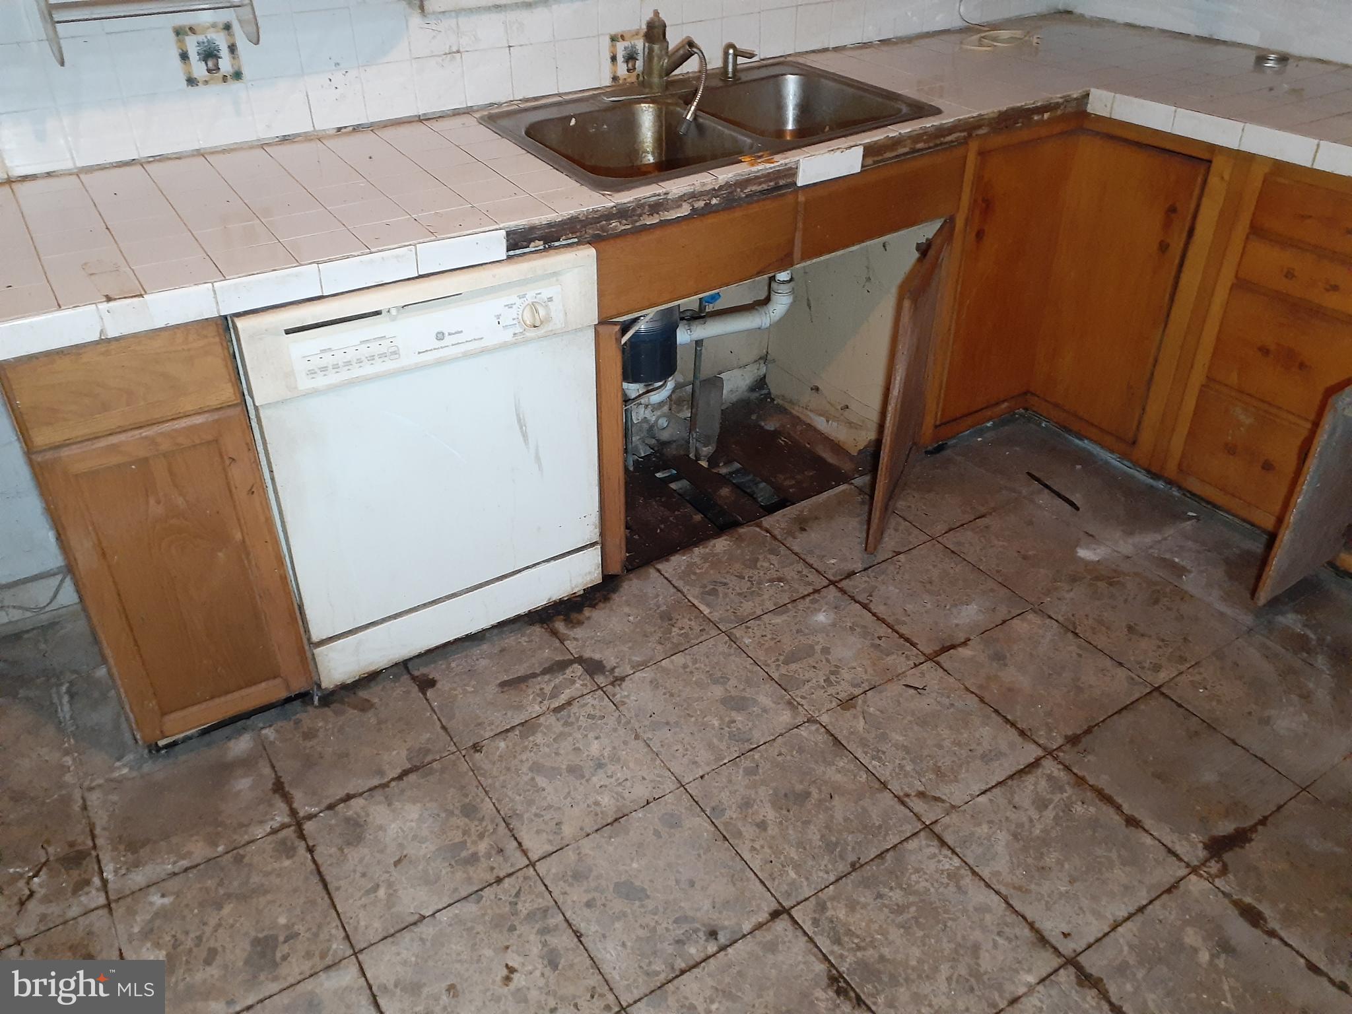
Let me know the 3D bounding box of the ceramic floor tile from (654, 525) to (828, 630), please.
[{"bbox_3d":[0.152,0.153,2.387,0.292,0.011,0.279,-20,38,-26],"label":"ceramic floor tile"}]

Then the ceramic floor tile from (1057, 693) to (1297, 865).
[{"bbox_3d":[0.865,0.461,1.832,0.287,0.010,0.289,-21,38,-25],"label":"ceramic floor tile"}]

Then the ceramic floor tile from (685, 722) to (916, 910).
[{"bbox_3d":[0.214,0.511,1.793,0.287,0.010,0.289,-21,38,-25],"label":"ceramic floor tile"}]

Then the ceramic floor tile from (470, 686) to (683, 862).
[{"bbox_3d":[-0.193,0.477,1.914,0.292,0.011,0.292,-20,38,-26],"label":"ceramic floor tile"}]

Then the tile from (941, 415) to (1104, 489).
[{"bbox_3d":[0.886,-0.130,2.713,0.287,0.010,0.289,-21,38,-25],"label":"tile"}]

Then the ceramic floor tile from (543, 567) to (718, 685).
[{"bbox_3d":[-0.103,0.249,2.293,0.303,0.011,0.303,-20,38,-26],"label":"ceramic floor tile"}]

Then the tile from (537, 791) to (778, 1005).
[{"bbox_3d":[-0.030,0.617,1.702,0.292,0.011,0.292,-20,38,-26],"label":"tile"}]

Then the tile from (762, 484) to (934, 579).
[{"bbox_3d":[0.393,0.055,2.464,0.287,0.010,0.289,-21,38,-25],"label":"tile"}]

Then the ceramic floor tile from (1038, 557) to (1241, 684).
[{"bbox_3d":[1.003,0.246,2.274,0.303,0.011,0.303,-20,38,-26],"label":"ceramic floor tile"}]

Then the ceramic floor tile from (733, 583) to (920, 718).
[{"bbox_3d":[0.304,0.283,2.128,0.287,0.010,0.289,-21,38,-25],"label":"ceramic floor tile"}]

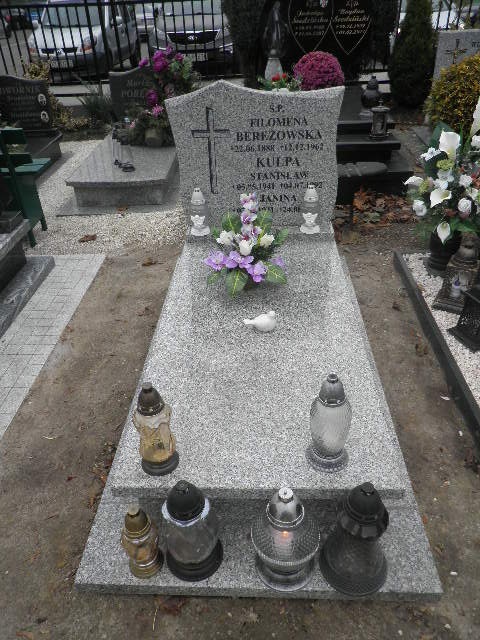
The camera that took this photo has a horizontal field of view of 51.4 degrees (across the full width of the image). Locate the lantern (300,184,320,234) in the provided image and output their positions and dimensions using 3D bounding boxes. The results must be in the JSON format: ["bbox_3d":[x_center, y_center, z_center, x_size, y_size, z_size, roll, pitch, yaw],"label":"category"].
[{"bbox_3d":[0.394,-0.625,2.803,0.115,0.261,0.115,0,34,3],"label":"lantern"}]

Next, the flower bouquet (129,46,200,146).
[{"bbox_3d":[-0.602,-1.862,4.144,0.560,0.690,0.450,0,34,3],"label":"flower bouquet"}]

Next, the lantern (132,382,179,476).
[{"bbox_3d":[-0.244,0.306,1.478,0.129,0.318,0.129,0,34,3],"label":"lantern"}]

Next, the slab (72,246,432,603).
[{"bbox_3d":[0.080,0.130,2.150,0.986,0.161,2.013,0,34,3],"label":"slab"}]

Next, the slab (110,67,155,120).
[{"bbox_3d":[-0.840,-2.097,4.613,0.720,0.520,0.090,0,34,3],"label":"slab"}]

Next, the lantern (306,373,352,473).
[{"bbox_3d":[0.260,0.286,1.466,0.134,0.327,0.134,0,34,3],"label":"lantern"}]

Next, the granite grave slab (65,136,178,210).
[{"bbox_3d":[-0.924,-1.356,4.384,0.757,0.214,1.474,-2,34,1],"label":"granite grave slab"}]

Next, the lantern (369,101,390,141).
[{"bbox_3d":[1.084,-1.559,3.895,0.165,0.255,0.165,0,34,3],"label":"lantern"}]

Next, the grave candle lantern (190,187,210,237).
[{"bbox_3d":[-0.229,-0.619,2.837,0.117,0.261,0.117,0,34,3],"label":"grave candle lantern"}]

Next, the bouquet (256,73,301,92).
[{"bbox_3d":[0.350,-2.096,4.545,0.390,0.290,0.330,0,34,3],"label":"bouquet"}]

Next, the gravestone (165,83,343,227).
[{"bbox_3d":[0.084,-0.899,2.772,0.908,0.780,0.088,0,34,3],"label":"gravestone"}]

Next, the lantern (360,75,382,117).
[{"bbox_3d":[1.109,-1.887,4.179,0.175,0.280,0.175,0,34,3],"label":"lantern"}]

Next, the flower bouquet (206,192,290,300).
[{"bbox_3d":[0.025,-0.359,2.244,0.370,0.385,0.320,0,34,3],"label":"flower bouquet"}]

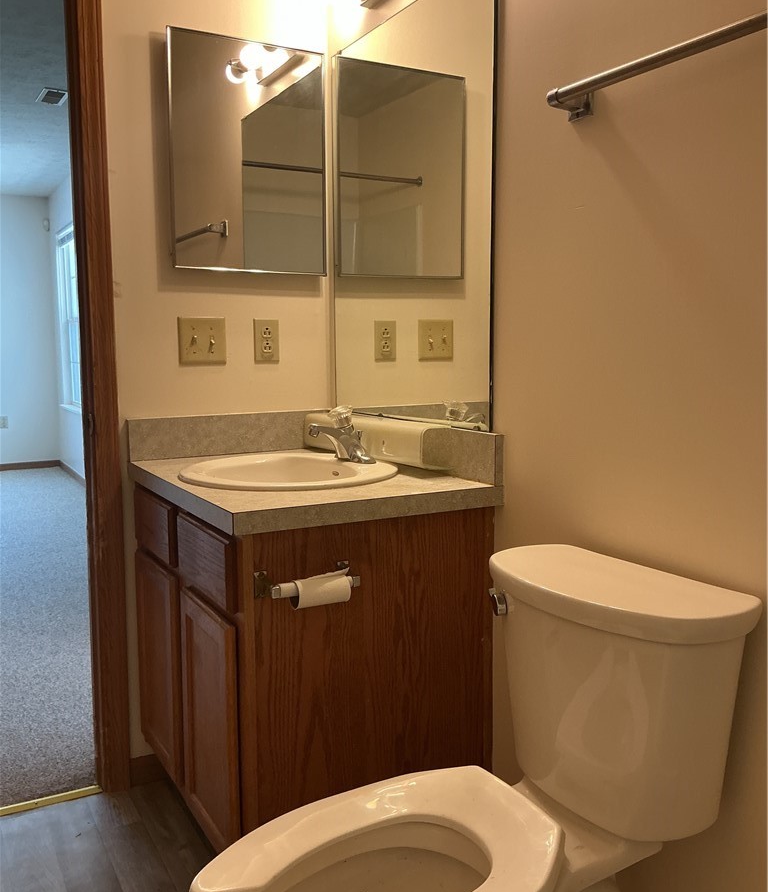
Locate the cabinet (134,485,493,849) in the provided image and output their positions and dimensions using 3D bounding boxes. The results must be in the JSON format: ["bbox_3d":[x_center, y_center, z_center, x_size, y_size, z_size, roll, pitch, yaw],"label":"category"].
[{"bbox_3d":[-0.198,0.490,1.962,0.566,0.796,0.732,-4,8,-29],"label":"cabinet"}]

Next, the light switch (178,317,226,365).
[{"bbox_3d":[-0.452,-0.261,2.147,0.119,0.119,0.012,-4,8,-29],"label":"light switch"}]

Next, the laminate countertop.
[{"bbox_3d":[-0.193,0.077,1.903,0.564,0.042,0.756,-4,8,-29],"label":"laminate countertop"}]

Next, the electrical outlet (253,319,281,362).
[{"bbox_3d":[-0.303,-0.271,2.232,0.070,0.115,0.009,-4,8,-29],"label":"electrical outlet"}]

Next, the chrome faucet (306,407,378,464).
[{"bbox_3d":[-0.105,-0.026,1.957,0.150,0.130,0.150,-4,8,-29],"label":"chrome faucet"}]

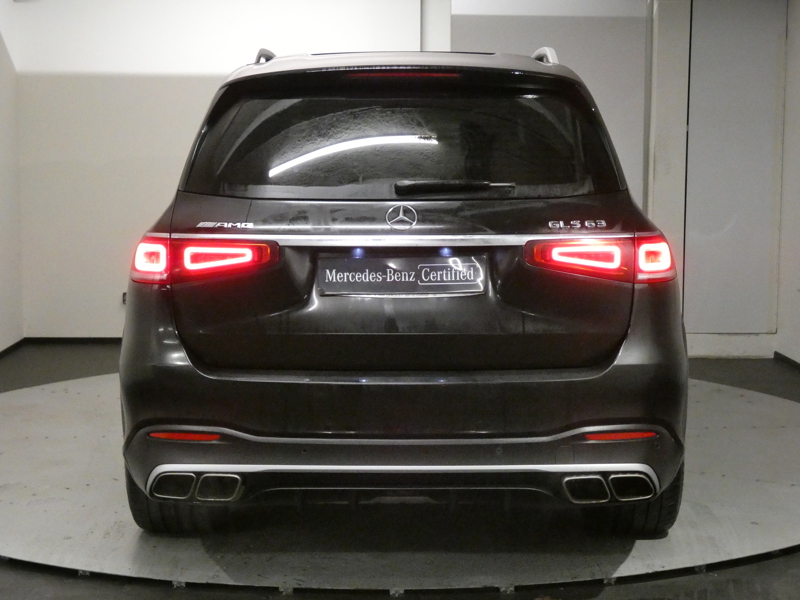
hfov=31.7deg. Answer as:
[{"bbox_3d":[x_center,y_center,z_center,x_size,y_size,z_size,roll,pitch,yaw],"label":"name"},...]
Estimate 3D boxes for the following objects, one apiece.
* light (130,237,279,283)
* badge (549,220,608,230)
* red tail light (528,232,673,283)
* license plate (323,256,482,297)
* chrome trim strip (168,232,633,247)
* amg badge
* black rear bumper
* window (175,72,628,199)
[{"bbox_3d":[-0.626,-0.130,4.486,0.511,0.157,0.258,0,7,1],"label":"light"},{"bbox_3d":[0.550,-0.231,4.365,0.183,0.029,0.007,0,-13,-3],"label":"badge"},{"bbox_3d":[0.644,-0.126,4.471,0.511,0.157,0.258,0,7,1],"label":"red tail light"},{"bbox_3d":[0.008,-0.074,4.340,0.520,0.121,0.015,0,7,1],"label":"license plate"},{"bbox_3d":[0.002,-0.186,4.347,1.452,0.042,0.094,0,7,1],"label":"chrome trim strip"},{"bbox_3d":[-0.542,-0.231,4.379,0.183,0.023,0.006,1,-13,5],"label":"amg badge"},{"bbox_3d":[0.009,0.275,4.595,1.932,0.674,0.604,0,7,1],"label":"black rear bumper"},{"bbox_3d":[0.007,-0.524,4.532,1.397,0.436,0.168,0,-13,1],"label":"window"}]

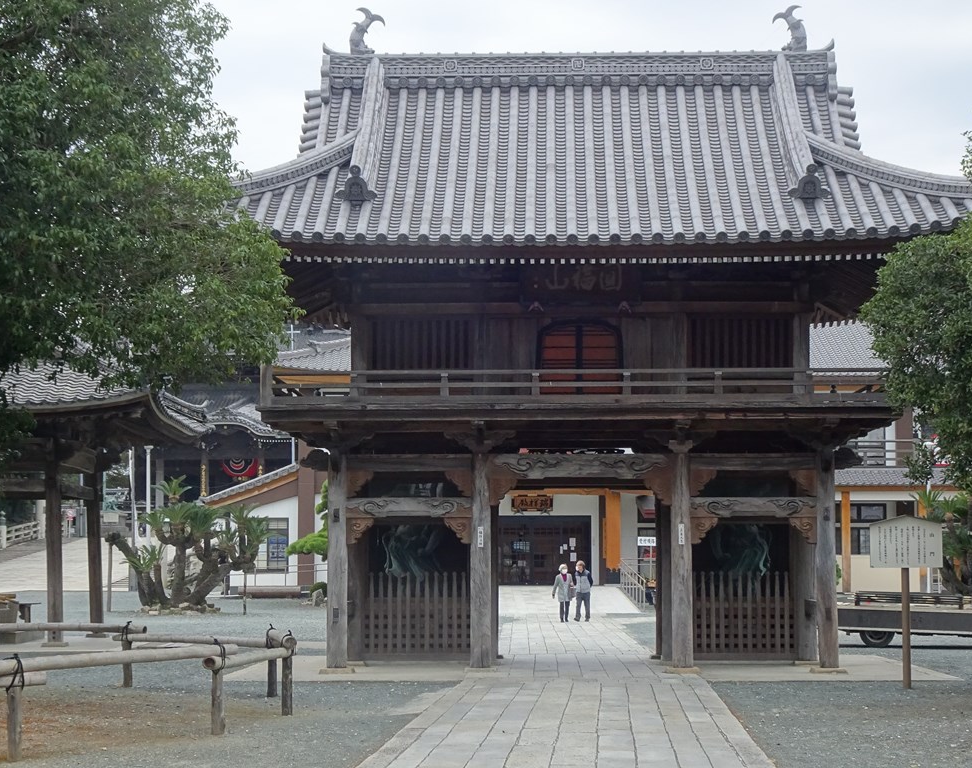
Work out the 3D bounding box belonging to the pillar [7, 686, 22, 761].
[{"bbox_3d":[-3.851,2.779,12.631,0.120,0.610,0.120,0,-7,0],"label":"pillar"}]

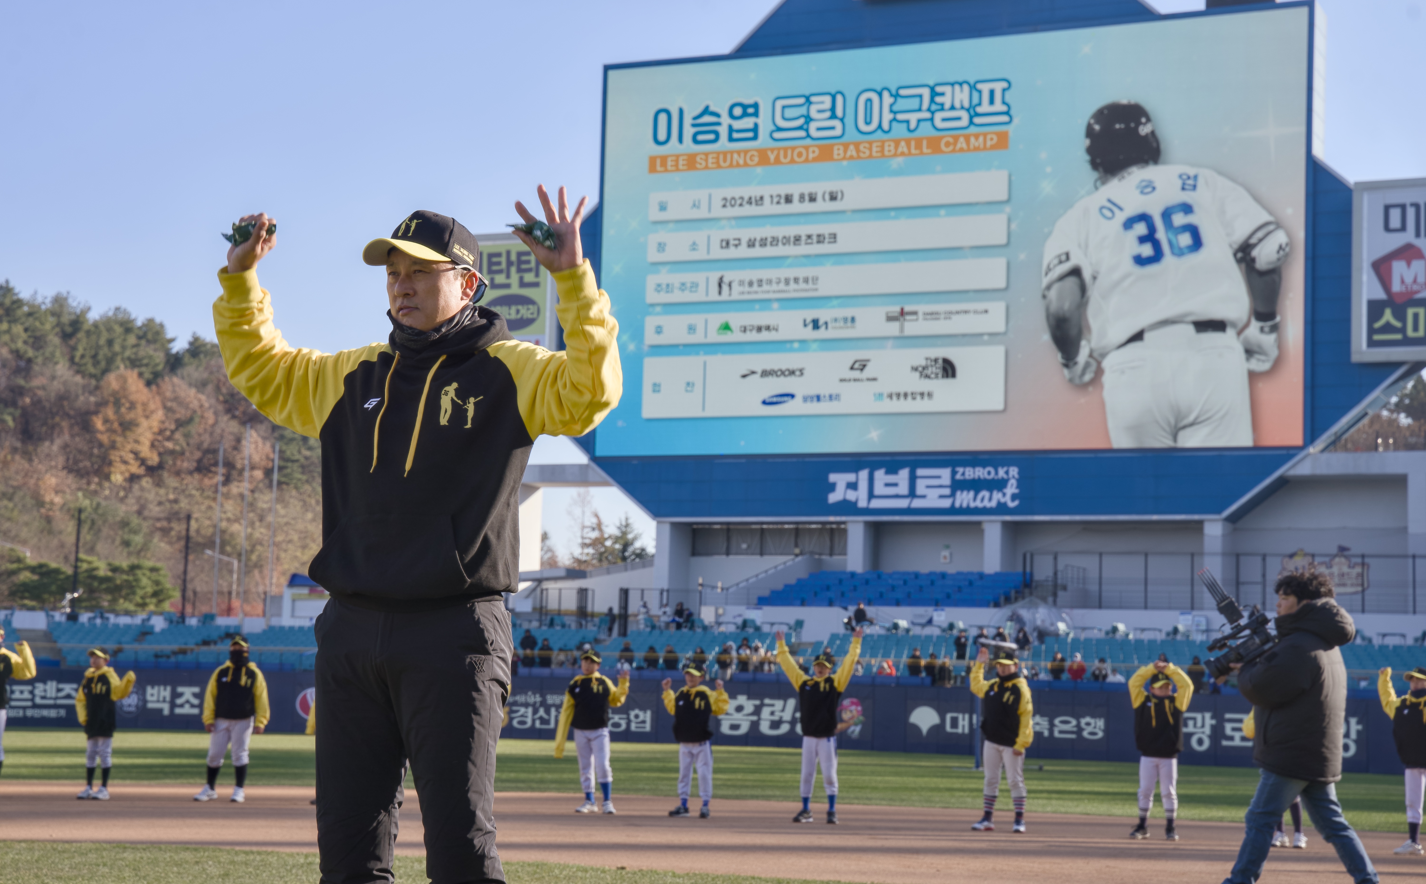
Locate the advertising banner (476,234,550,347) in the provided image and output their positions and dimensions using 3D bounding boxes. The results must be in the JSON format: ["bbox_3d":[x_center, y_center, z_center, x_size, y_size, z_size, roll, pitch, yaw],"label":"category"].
[{"bbox_3d":[-11.241,-6.954,132.291,6.700,8.300,0.500,-1,-6,25],"label":"advertising banner"}]

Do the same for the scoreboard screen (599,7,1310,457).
[{"bbox_3d":[10.717,-9.523,121.040,36.000,20.250,0.600,-1,-6,25],"label":"scoreboard screen"}]

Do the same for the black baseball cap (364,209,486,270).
[{"bbox_3d":[-0.594,-0.413,5.150,0.182,0.140,0.272,-2,-7,35],"label":"black baseball cap"}]

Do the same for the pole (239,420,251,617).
[{"bbox_3d":[-21.742,3.860,116.000,0.180,9.490,0.180,3,-6,-11],"label":"pole"}]

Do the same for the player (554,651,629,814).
[{"bbox_3d":[-1.075,2.581,22.200,0.630,1.440,0.360,1,-6,7],"label":"player"}]

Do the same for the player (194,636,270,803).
[{"bbox_3d":[-4.306,2.486,22.350,0.650,1.470,0.360,3,-6,-9],"label":"player"}]

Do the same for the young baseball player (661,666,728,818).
[{"bbox_3d":[-0.152,2.622,21.900,0.570,1.360,0.360,1,-6,10],"label":"young baseball player"}]

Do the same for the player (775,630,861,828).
[{"bbox_3d":[0.929,2.473,21.800,0.740,1.690,0.360,1,-6,11],"label":"player"}]

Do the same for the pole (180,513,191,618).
[{"bbox_3d":[-23.208,5.552,110.000,0.200,4.920,0.200,3,-6,-12],"label":"pole"}]

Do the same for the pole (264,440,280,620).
[{"bbox_3d":[-20.457,4.197,116.000,0.180,8.610,0.180,3,-6,-10],"label":"pole"}]

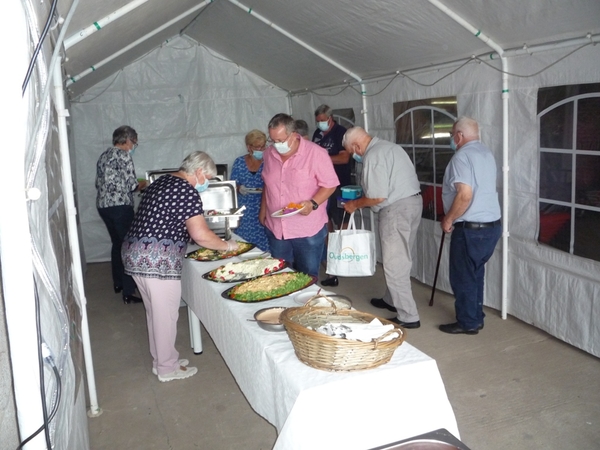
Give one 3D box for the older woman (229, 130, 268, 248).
[{"bbox_3d":[-0.434,-0.065,4.750,0.480,1.580,0.420,-5,11,-8],"label":"older woman"}]

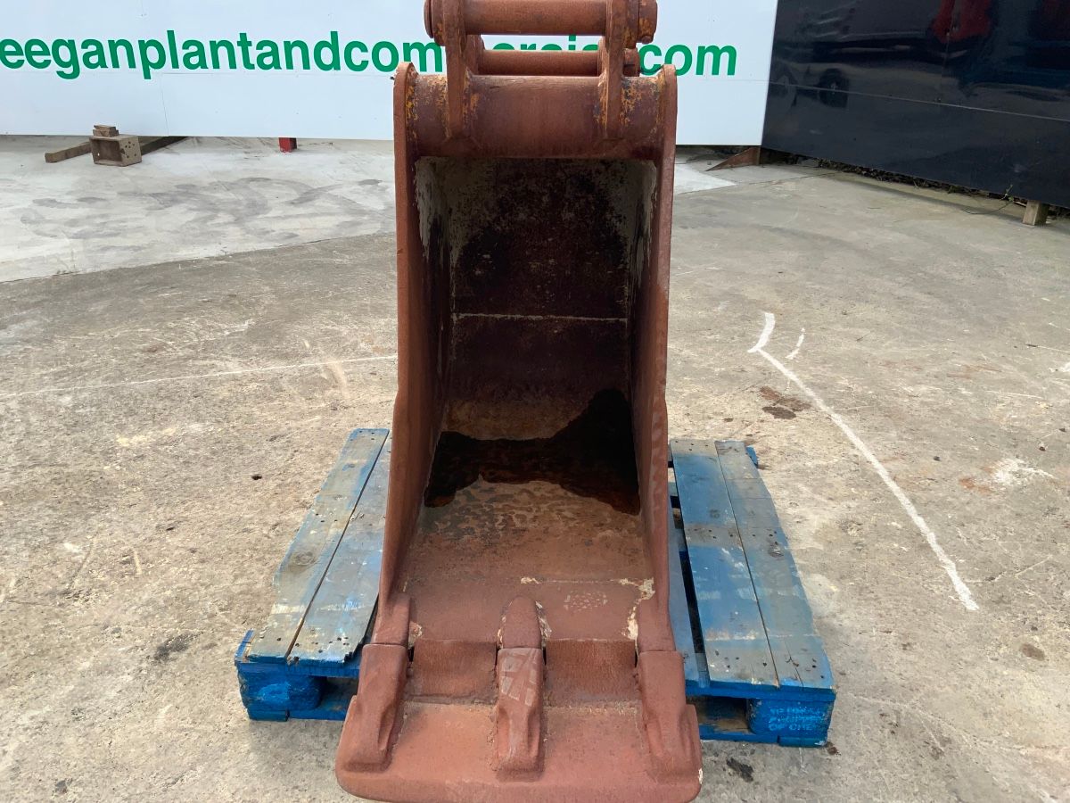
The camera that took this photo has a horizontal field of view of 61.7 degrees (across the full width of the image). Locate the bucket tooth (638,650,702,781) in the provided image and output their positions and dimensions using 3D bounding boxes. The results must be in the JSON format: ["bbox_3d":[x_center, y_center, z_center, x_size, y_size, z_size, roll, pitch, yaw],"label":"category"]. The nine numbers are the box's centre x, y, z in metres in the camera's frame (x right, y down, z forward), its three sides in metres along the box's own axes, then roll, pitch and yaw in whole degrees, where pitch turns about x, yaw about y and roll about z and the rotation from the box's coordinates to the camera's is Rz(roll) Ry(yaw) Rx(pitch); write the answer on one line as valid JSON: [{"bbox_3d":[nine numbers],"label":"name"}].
[{"bbox_3d":[0.239,0.568,1.618,0.088,0.088,0.230,1,30,1],"label":"bucket tooth"}]

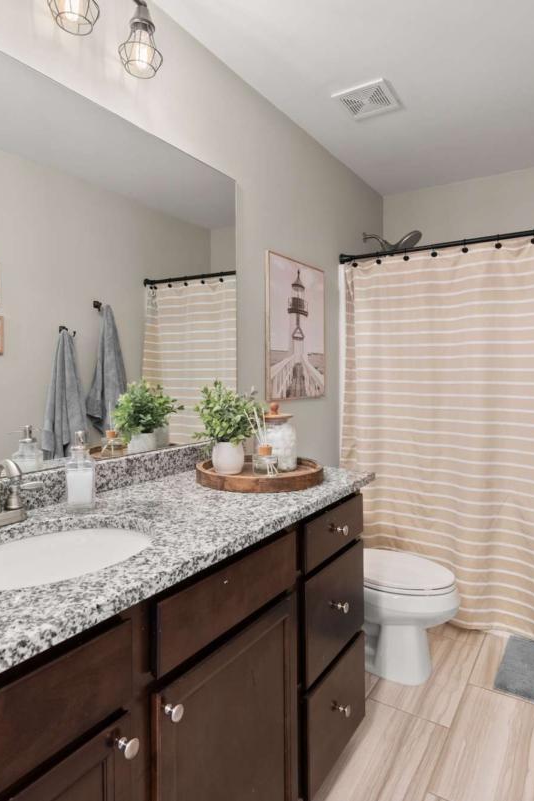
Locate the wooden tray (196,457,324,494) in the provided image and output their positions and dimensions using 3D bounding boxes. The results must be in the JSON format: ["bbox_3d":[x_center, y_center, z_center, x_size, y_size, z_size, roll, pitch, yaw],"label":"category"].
[{"bbox_3d":[-0.024,0.242,1.597,0.420,0.040,0.420,0,3,0],"label":"wooden tray"}]

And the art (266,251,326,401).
[{"bbox_3d":[0.158,-0.356,2.360,0.024,0.677,0.561,1,2,33],"label":"art"}]

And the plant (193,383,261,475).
[{"bbox_3d":[-0.133,0.097,1.655,0.207,0.303,0.207,0,2,0],"label":"plant"}]

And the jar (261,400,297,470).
[{"bbox_3d":[0.035,0.134,1.737,0.146,0.232,0.146,0,2,0],"label":"jar"}]

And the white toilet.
[{"bbox_3d":[0.459,0.761,2.142,0.757,0.757,0.424,1,2,33],"label":"white toilet"}]

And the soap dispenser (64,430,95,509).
[{"bbox_3d":[-0.495,0.183,1.240,0.075,0.200,0.085,-2,4,-32],"label":"soap dispenser"}]

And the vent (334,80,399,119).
[{"bbox_3d":[0.453,-1.342,2.098,0.240,0.025,0.260,2,4,34],"label":"vent"}]

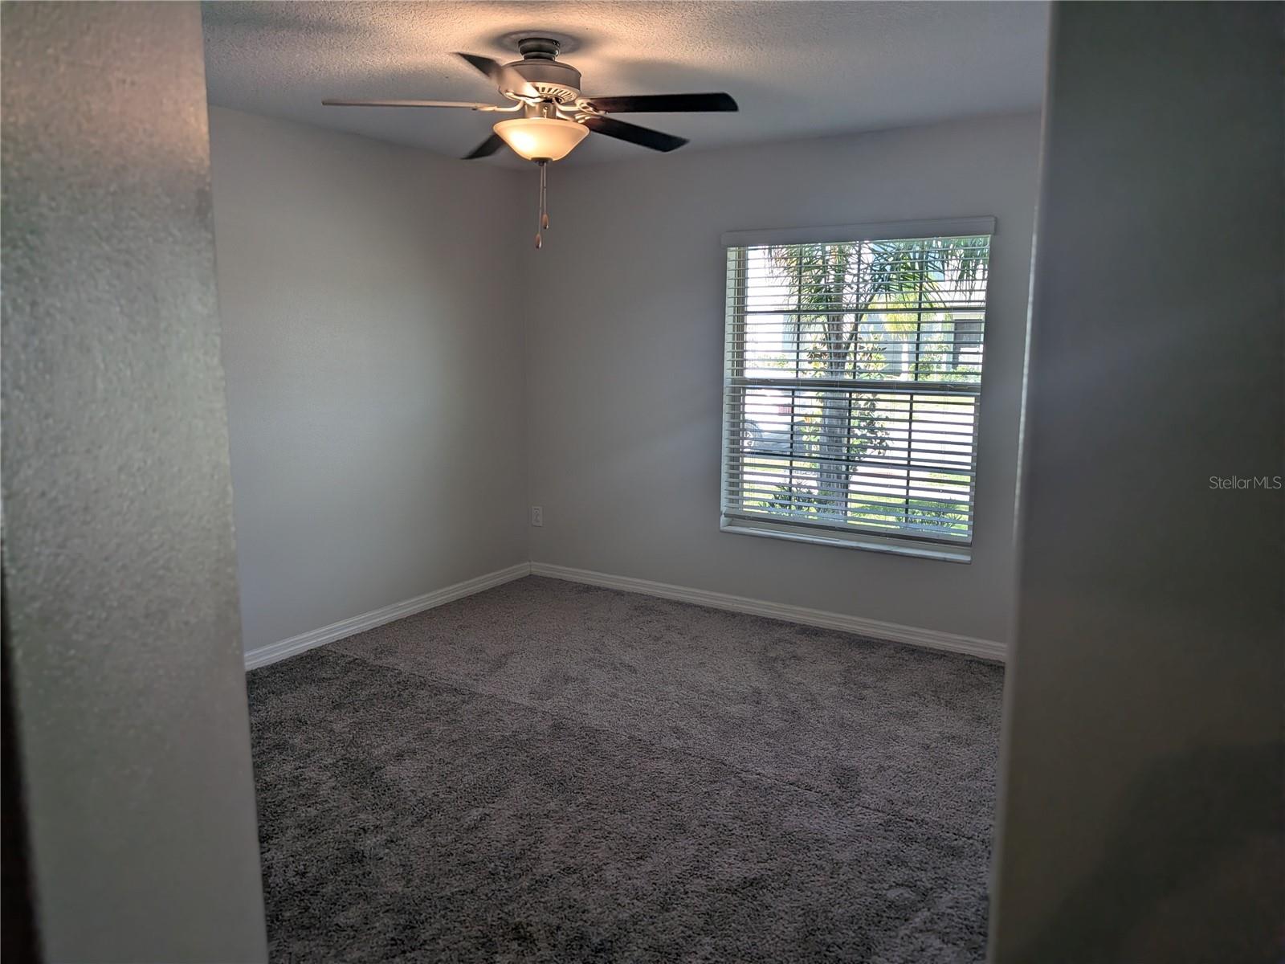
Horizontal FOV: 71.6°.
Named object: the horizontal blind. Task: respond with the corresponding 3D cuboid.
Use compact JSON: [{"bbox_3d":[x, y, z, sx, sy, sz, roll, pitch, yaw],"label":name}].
[{"bbox_3d":[1.006,-0.459,4.455,1.348,1.582,0.125,6,11,32],"label":"horizontal blind"}]

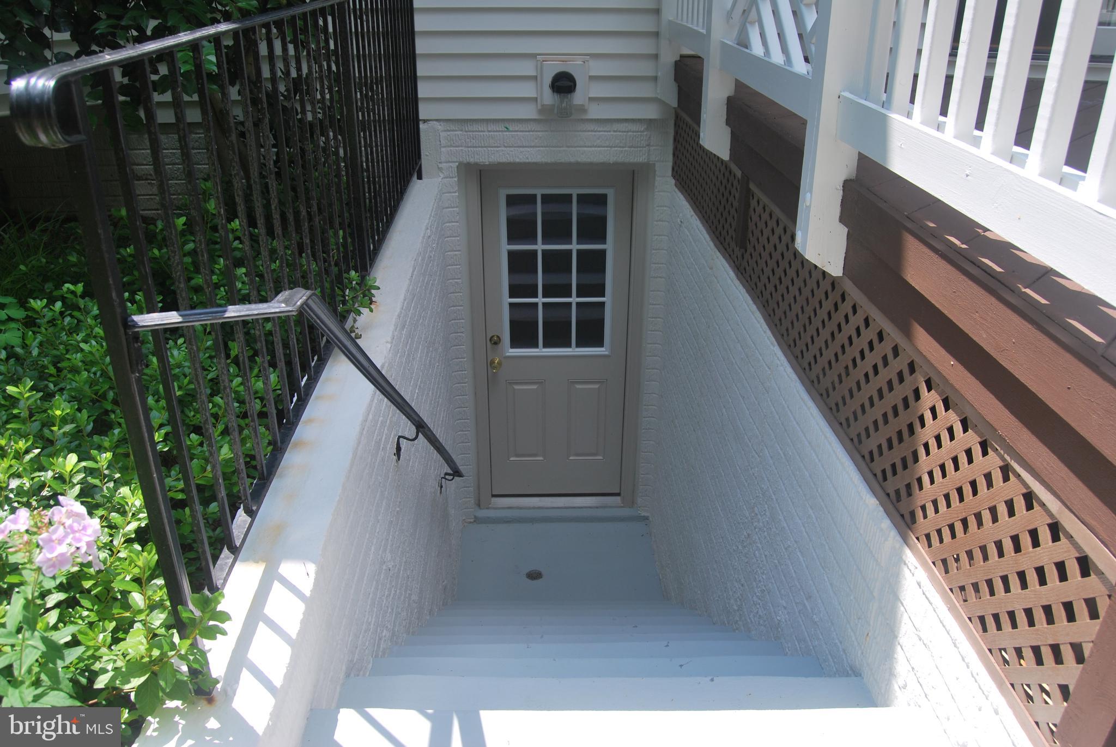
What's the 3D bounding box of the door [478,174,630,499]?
[{"bbox_3d":[-0.006,-0.151,4.879,0.825,2.060,0.060,0,25,-1],"label":"door"}]

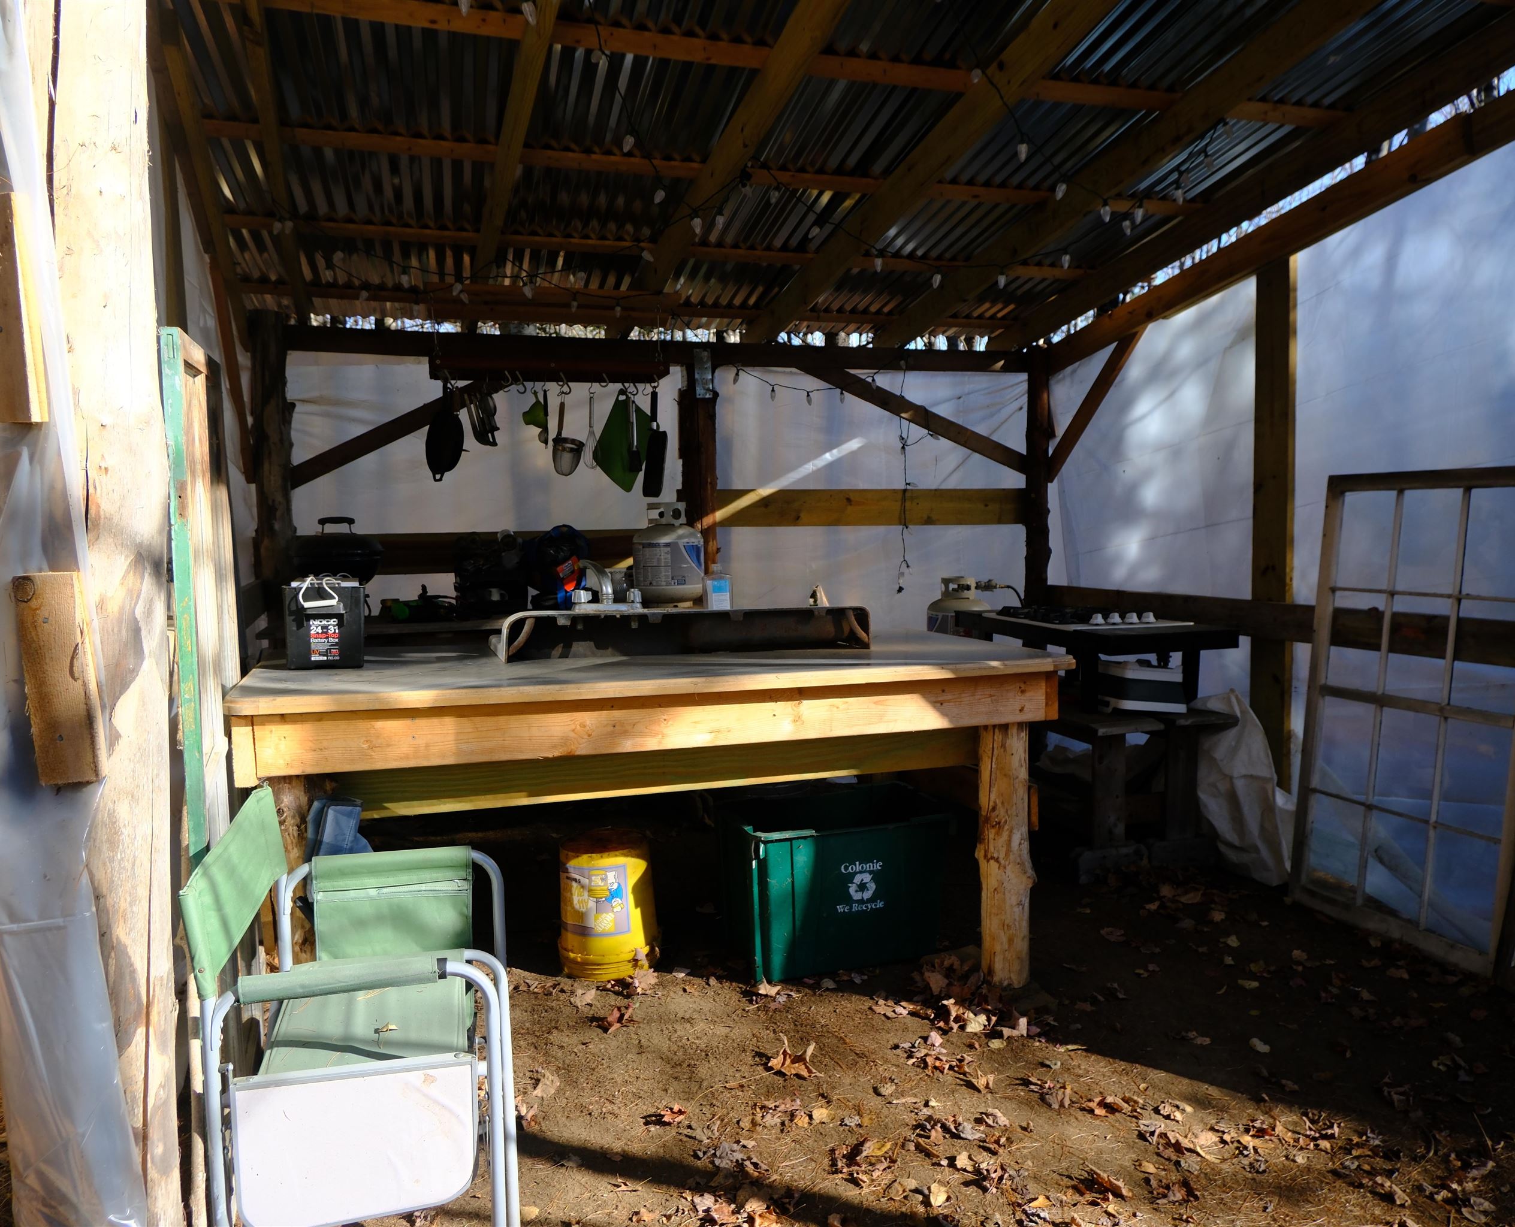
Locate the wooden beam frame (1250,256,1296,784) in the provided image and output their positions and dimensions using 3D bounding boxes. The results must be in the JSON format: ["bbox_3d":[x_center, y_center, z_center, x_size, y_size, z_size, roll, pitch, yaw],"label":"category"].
[{"bbox_3d":[1.986,-0.209,4.560,0.050,2.285,0.180,-2,4,-18],"label":"wooden beam frame"}]

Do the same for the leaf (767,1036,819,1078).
[{"bbox_3d":[0.084,1.063,2.818,0.120,0.055,0.100,-1,4,0],"label":"leaf"}]

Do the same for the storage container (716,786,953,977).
[{"bbox_3d":[0.236,0.816,3.604,0.610,0.435,0.430,-2,4,-18],"label":"storage container"}]

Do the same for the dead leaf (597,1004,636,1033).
[{"bbox_3d":[-0.373,1.058,3.089,0.100,0.040,0.080,-1,4,0],"label":"dead leaf"}]

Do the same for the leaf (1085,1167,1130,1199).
[{"bbox_3d":[0.676,1.102,2.280,0.080,0.035,0.065,-1,4,0],"label":"leaf"}]

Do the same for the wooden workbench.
[{"bbox_3d":[-0.321,0.588,3.510,2.170,0.937,1.120,-2,4,-18],"label":"wooden workbench"}]

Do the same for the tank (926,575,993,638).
[{"bbox_3d":[0.992,0.049,5.750,0.310,0.457,0.310,-1,4,0],"label":"tank"}]

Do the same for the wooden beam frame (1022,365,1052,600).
[{"bbox_3d":[1.458,-0.239,6.138,0.130,2.139,0.130,-2,4,-18],"label":"wooden beam frame"}]

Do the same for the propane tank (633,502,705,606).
[{"bbox_3d":[-0.387,-0.255,5.150,0.311,0.457,0.311,-1,4,0],"label":"propane tank"}]

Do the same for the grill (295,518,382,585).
[{"bbox_3d":[-1.678,-0.187,4.700,0.365,0.390,0.365,-1,4,0],"label":"grill"}]

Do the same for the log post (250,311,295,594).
[{"bbox_3d":[-2.043,-0.157,5.037,0.165,2.229,0.165,-2,4,-18],"label":"log post"}]

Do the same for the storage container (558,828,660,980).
[{"bbox_3d":[-0.424,0.858,3.513,0.305,0.370,0.305,-1,4,0],"label":"storage container"}]

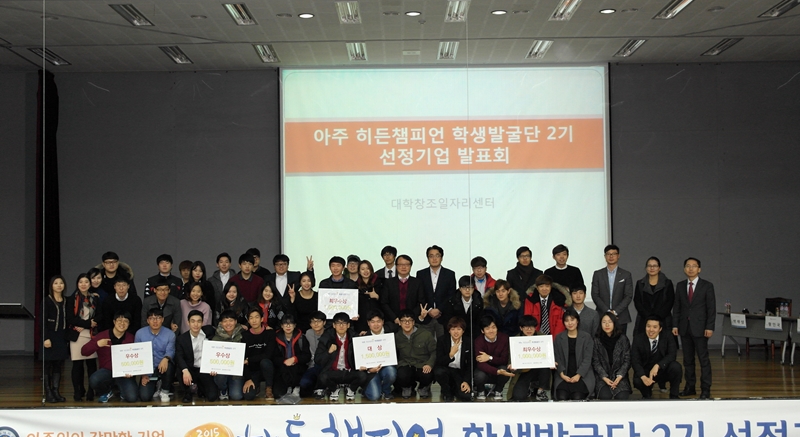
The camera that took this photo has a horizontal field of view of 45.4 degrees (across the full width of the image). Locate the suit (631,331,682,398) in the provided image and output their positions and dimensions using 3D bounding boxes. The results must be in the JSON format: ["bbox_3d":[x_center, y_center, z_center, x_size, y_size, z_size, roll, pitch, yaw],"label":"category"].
[{"bbox_3d":[3.167,1.761,11.750,0.590,0.820,0.600,-1,-2,10],"label":"suit"}]

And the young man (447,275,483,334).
[{"bbox_3d":[0.836,1.455,12.198,0.490,1.455,0.450,-1,-2,2],"label":"young man"}]

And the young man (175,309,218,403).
[{"bbox_3d":[-2.547,1.705,11.974,0.490,1.127,0.680,0,-1,-15],"label":"young man"}]

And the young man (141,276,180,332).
[{"bbox_3d":[-3.142,1.540,12.575,0.520,1.498,0.450,-1,-2,-6],"label":"young man"}]

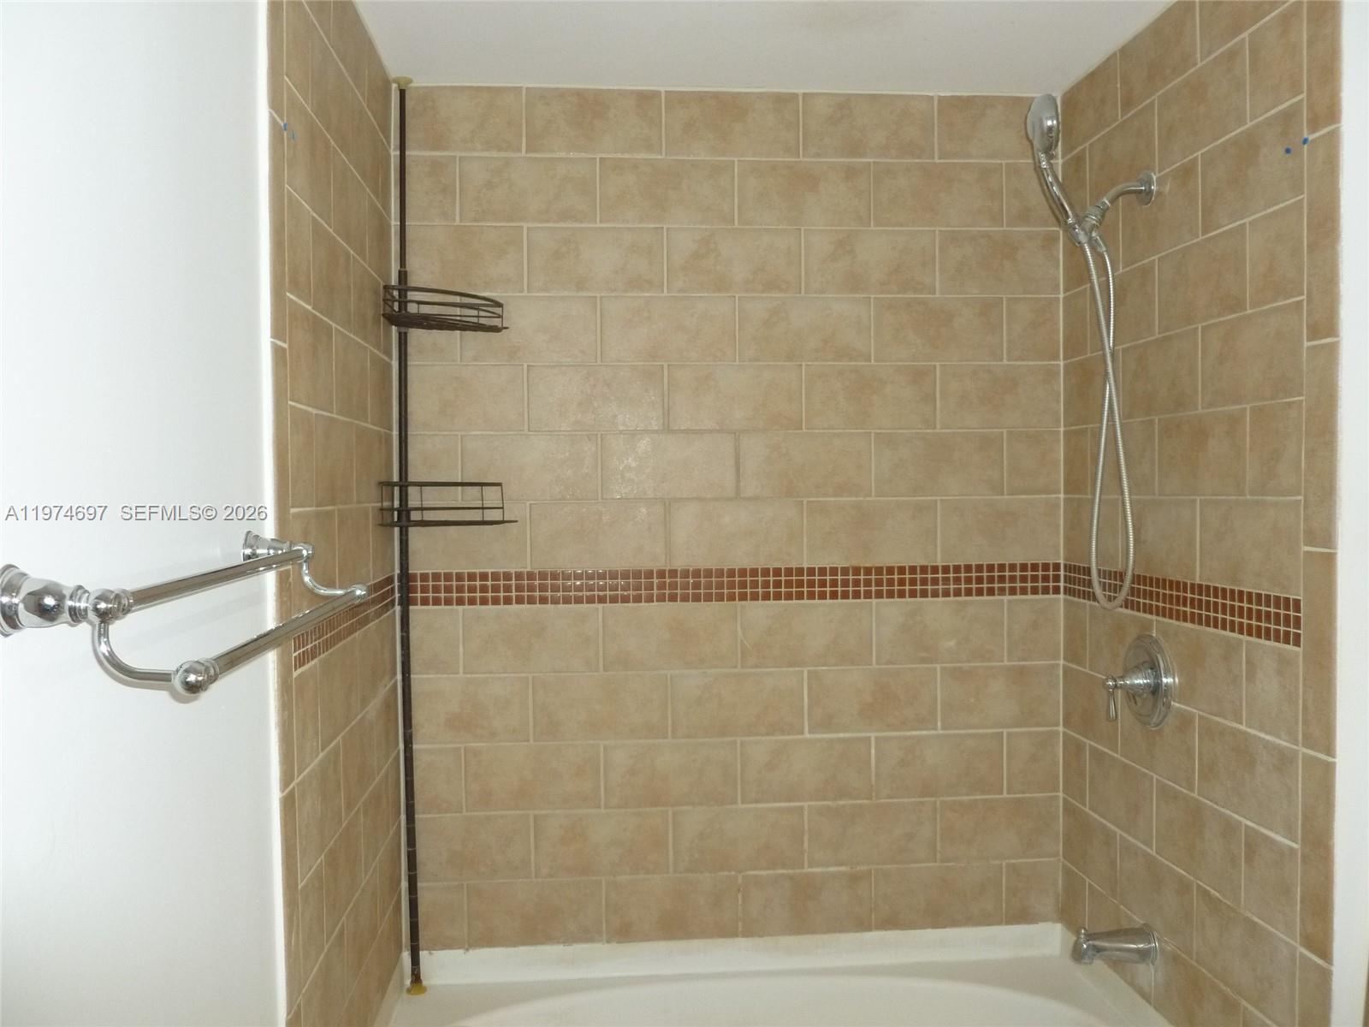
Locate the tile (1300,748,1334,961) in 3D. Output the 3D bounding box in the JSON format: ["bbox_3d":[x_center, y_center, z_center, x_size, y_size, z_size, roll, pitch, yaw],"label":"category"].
[{"bbox_3d":[0.955,0.515,1.663,0.010,0.304,0.078,-1,1,-5],"label":"tile"}]

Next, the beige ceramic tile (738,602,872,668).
[{"bbox_3d":[0.277,0.274,2.509,0.303,0.148,0.010,-1,1,-5],"label":"beige ceramic tile"}]

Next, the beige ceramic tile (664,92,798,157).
[{"bbox_3d":[0.108,-0.867,2.473,0.301,0.144,0.010,-1,1,-5],"label":"beige ceramic tile"}]

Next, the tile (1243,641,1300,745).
[{"bbox_3d":[0.933,0.282,1.750,0.010,0.145,0.138,-1,1,-5],"label":"tile"}]

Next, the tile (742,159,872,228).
[{"bbox_3d":[0.269,-0.720,2.489,0.303,0.148,0.010,-1,1,-5],"label":"tile"}]

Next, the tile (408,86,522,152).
[{"bbox_3d":[-0.484,-0.850,2.402,0.264,0.144,0.010,-1,1,-5],"label":"tile"}]

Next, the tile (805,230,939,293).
[{"bbox_3d":[0.424,-0.571,2.517,0.306,0.147,0.010,-1,1,-5],"label":"tile"}]

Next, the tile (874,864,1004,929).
[{"bbox_3d":[0.578,0.871,2.517,0.297,0.142,0.010,-1,1,-5],"label":"tile"}]

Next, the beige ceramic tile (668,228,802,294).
[{"bbox_3d":[0.112,-0.563,2.479,0.303,0.146,0.010,-1,1,-5],"label":"beige ceramic tile"}]

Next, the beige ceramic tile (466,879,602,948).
[{"bbox_3d":[-0.329,0.881,2.445,0.295,0.142,0.010,-1,1,-5],"label":"beige ceramic tile"}]

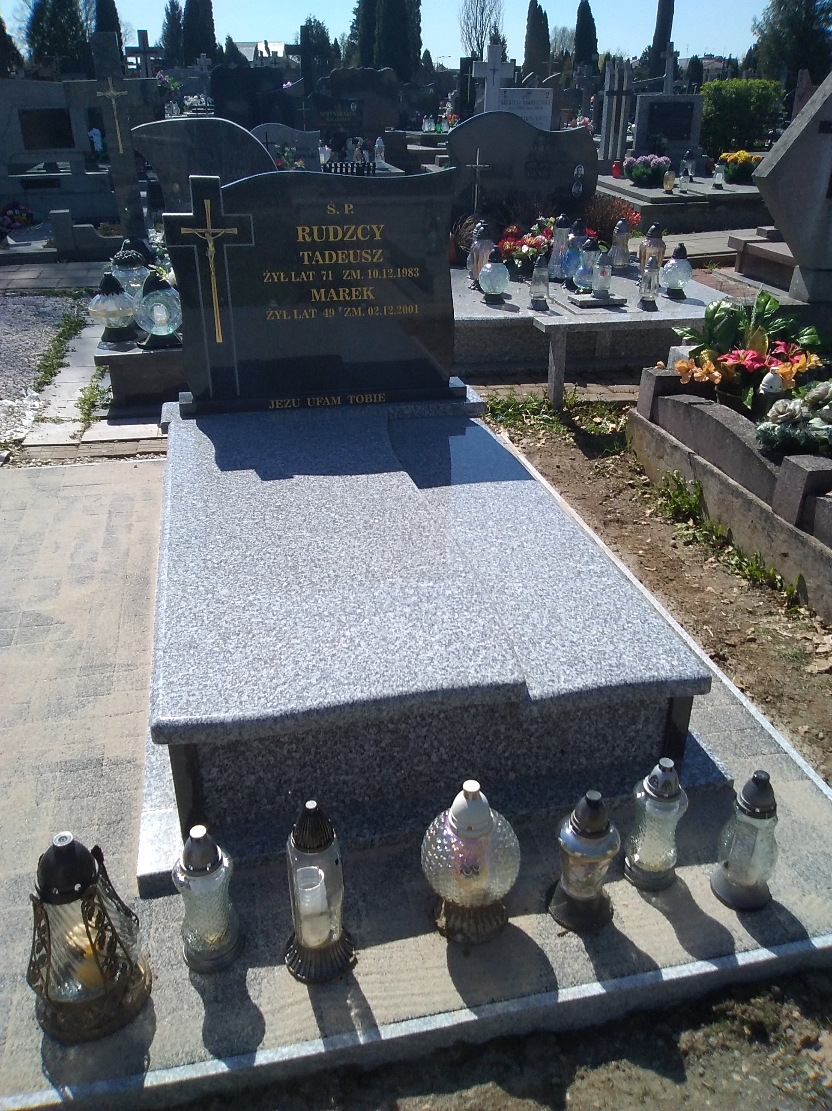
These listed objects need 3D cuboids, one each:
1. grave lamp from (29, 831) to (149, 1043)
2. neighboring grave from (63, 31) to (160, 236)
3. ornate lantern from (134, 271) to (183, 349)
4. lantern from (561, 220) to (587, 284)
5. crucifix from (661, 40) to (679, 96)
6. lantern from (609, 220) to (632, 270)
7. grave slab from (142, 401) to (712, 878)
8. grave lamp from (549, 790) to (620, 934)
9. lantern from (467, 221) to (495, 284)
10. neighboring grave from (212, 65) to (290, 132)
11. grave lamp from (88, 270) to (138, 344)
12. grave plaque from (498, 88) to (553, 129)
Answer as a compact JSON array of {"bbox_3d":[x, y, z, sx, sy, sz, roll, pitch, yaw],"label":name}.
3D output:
[{"bbox_3d":[-0.569,0.611,1.512,0.210,0.352,0.205,-5,27,-11],"label":"grave lamp"},{"bbox_3d":[-1.840,-2.510,5.820,0.600,1.510,0.130,-6,28,-11],"label":"neighboring grave"},{"bbox_3d":[-1.222,-1.176,4.265,0.243,0.330,0.185,-5,27,-11],"label":"ornate lantern"},{"bbox_3d":[0.938,-1.772,5.261,0.142,0.373,0.142,-6,28,-11],"label":"lantern"},{"bbox_3d":[3.154,-6.055,11.165,0.215,0.600,0.090,-4,28,-8],"label":"crucifix"},{"bbox_3d":[1.303,-1.994,5.759,0.136,0.300,0.136,-6,28,-11],"label":"lantern"},{"bbox_3d":[-0.143,0.010,2.720,1.175,0.338,1.915,-6,28,-11],"label":"grave slab"},{"bbox_3d":[0.324,0.562,1.697,0.126,0.281,0.126,0,26,0],"label":"grave lamp"},{"bbox_3d":[0.375,-1.767,5.278,0.148,0.350,0.148,0,28,0],"label":"lantern"},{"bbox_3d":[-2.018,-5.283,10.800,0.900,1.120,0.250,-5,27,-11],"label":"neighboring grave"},{"bbox_3d":[-1.474,-1.217,4.387,0.222,0.319,0.217,-5,27,-11],"label":"grave lamp"},{"bbox_3d":[1.415,-5.689,11.584,0.680,0.570,0.100,-4,28,-8],"label":"grave plaque"}]

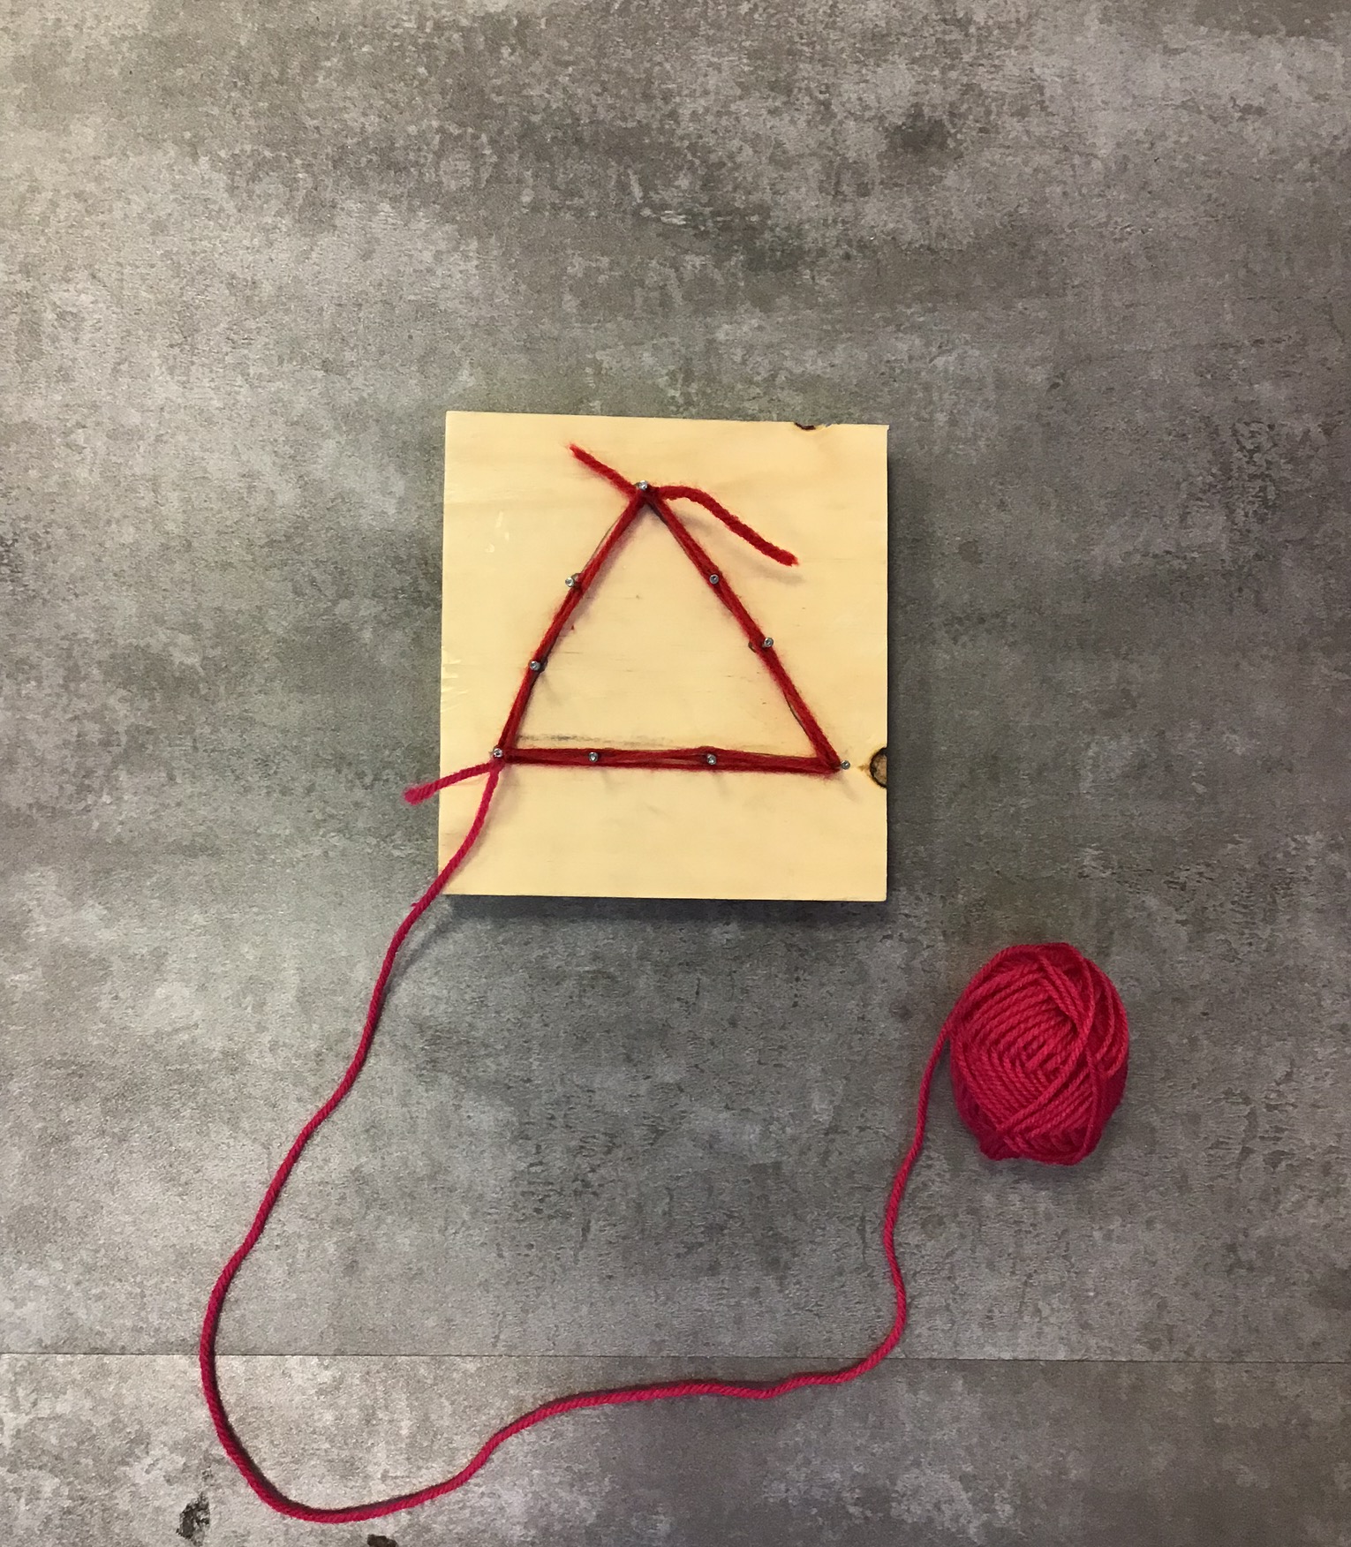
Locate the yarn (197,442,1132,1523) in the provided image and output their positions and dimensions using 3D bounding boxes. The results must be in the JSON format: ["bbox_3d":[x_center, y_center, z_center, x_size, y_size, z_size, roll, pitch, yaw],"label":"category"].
[{"bbox_3d":[-0.006,0.063,0.457,0.272,0.049,0.316,0,88,-1],"label":"yarn"}]

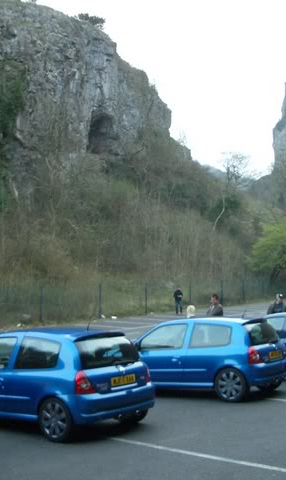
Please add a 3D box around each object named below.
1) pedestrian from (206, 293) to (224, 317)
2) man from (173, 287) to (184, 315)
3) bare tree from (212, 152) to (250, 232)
[{"bbox_3d":[1.713,2.148,15.215,0.520,1.760,0.360,-5,-7,37],"label":"pedestrian"},{"bbox_3d":[2.247,3.868,40.916,0.550,1.750,0.380,0,-6,-9],"label":"man"},{"bbox_3d":[9.736,-5.285,72.000,4.228,8.901,4.228,-1,-6,0],"label":"bare tree"}]

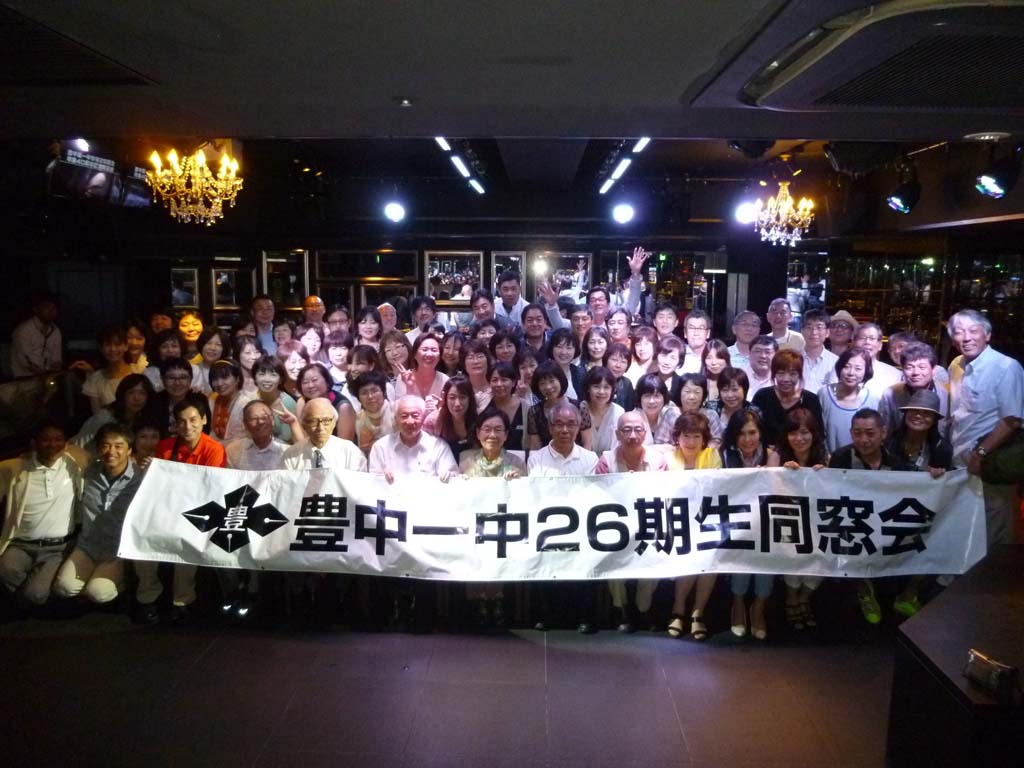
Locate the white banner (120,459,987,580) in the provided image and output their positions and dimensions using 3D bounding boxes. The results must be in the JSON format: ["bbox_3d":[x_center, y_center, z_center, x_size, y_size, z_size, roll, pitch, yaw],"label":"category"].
[{"bbox_3d":[0.178,0.749,4.055,4.650,0.580,0.180,1,-5,2],"label":"white banner"}]

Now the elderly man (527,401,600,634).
[{"bbox_3d":[0.283,0.737,4.404,0.460,1.260,0.660,0,8,-1],"label":"elderly man"}]

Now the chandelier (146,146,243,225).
[{"bbox_3d":[-2.037,-1.272,4.736,0.610,0.490,0.610,1,8,2],"label":"chandelier"}]

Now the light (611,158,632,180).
[{"bbox_3d":[0.888,-1.754,5.996,0.070,0.060,1.237,1,9,2],"label":"light"}]

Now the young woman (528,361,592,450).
[{"bbox_3d":[0.292,0.531,4.833,0.450,1.370,0.420,1,9,2],"label":"young woman"}]

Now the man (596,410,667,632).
[{"bbox_3d":[0.695,0.738,4.379,0.480,1.161,0.800,1,9,6],"label":"man"}]

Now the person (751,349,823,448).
[{"bbox_3d":[1.681,0.524,4.680,0.460,1.504,0.320,2,9,11],"label":"person"}]

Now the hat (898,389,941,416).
[{"bbox_3d":[2.343,0.100,4.231,0.245,0.130,0.280,12,16,17],"label":"hat"}]

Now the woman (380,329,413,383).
[{"bbox_3d":[-0.804,0.430,5.253,0.450,1.600,0.380,0,8,-6],"label":"woman"}]

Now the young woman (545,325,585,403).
[{"bbox_3d":[0.338,0.395,5.169,0.430,1.581,0.300,1,9,3],"label":"young woman"}]

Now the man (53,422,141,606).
[{"bbox_3d":[-2.461,0.787,4.485,0.540,1.090,0.660,-1,8,-12],"label":"man"}]

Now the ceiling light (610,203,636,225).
[{"bbox_3d":[1.031,-1.591,6.902,0.230,0.230,0.250,1,21,2],"label":"ceiling light"}]

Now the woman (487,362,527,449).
[{"bbox_3d":[-0.045,0.567,4.926,0.450,1.450,0.420,1,8,2],"label":"woman"}]

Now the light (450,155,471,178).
[{"bbox_3d":[-0.401,-1.755,5.938,0.070,0.060,1.199,1,9,2],"label":"light"}]

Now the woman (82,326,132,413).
[{"bbox_3d":[-2.770,0.377,5.189,0.450,1.561,0.320,-2,9,-13],"label":"woman"}]

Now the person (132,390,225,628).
[{"bbox_3d":[-1.906,0.680,4.274,0.540,1.210,0.680,-1,9,-10],"label":"person"}]

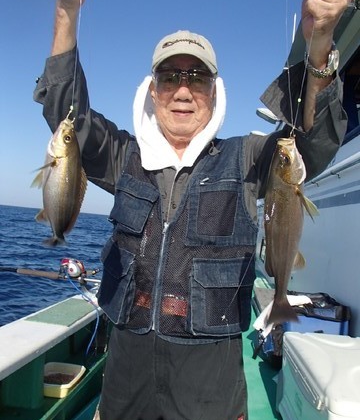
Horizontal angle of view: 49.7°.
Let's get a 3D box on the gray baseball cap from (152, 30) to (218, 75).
[{"bbox_3d":[0.014,-0.398,0.985,0.172,0.138,0.255,5,5,1],"label":"gray baseball cap"}]

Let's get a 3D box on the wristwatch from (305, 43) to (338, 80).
[{"bbox_3d":[0.288,-0.304,0.790,0.065,0.045,0.060,7,34,18],"label":"wristwatch"}]

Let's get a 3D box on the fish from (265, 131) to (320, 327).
[{"bbox_3d":[0.223,0.040,0.790,0.105,0.380,0.060,3,-2,-22],"label":"fish"}]

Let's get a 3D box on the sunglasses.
[{"bbox_3d":[0.013,-0.308,0.957,0.148,0.046,0.140,5,8,1],"label":"sunglasses"}]

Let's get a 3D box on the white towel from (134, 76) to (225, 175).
[{"bbox_3d":[0.000,-0.222,1.000,0.240,0.250,0.200,5,-2,0],"label":"white towel"}]

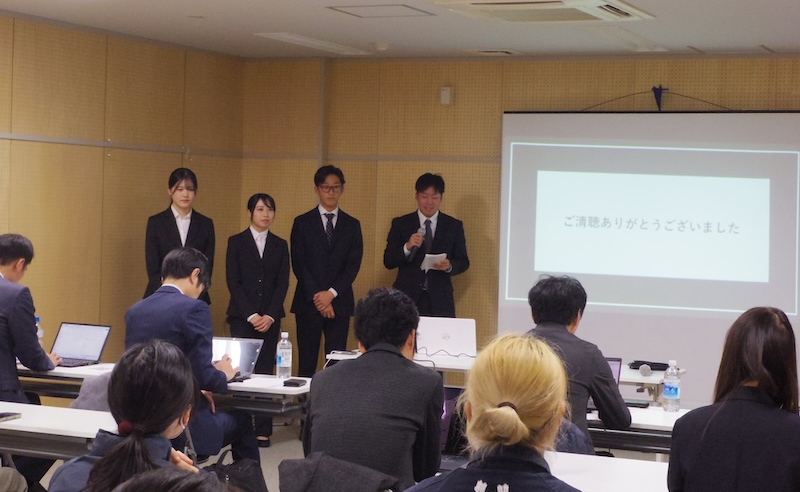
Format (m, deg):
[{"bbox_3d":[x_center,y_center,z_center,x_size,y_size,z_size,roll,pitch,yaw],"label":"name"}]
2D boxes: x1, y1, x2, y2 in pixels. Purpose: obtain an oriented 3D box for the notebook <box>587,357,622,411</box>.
[{"bbox_3d":[0.737,0.566,6.330,0.312,0.208,0.286,2,2,20],"label":"notebook"}]

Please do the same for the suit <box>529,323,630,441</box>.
[{"bbox_3d":[0.621,0.609,5.846,0.480,0.640,0.470,2,2,24],"label":"suit"}]

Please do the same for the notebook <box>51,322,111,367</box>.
[{"bbox_3d":[-1.607,0.478,7.361,0.305,0.196,0.297,2,2,26],"label":"notebook"}]

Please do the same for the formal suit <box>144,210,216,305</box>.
[{"bbox_3d":[-1.397,0.449,9.663,0.440,1.410,0.290,2,2,-9],"label":"formal suit"}]

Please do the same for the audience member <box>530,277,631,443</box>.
[{"bbox_3d":[0.642,0.743,5.904,0.520,1.270,0.780,2,2,24],"label":"audience member"}]

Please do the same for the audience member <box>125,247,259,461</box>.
[{"bbox_3d":[-0.915,0.660,6.540,0.470,1.314,0.760,3,2,32],"label":"audience member"}]

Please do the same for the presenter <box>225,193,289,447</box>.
[{"bbox_3d":[-0.893,0.452,9.490,0.405,1.565,0.310,2,2,-9],"label":"presenter"}]

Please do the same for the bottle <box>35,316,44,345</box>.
[{"bbox_3d":[-1.812,0.455,7.642,0.066,0.214,0.066,2,2,24],"label":"bottle"}]

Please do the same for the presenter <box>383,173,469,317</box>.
[{"bbox_3d":[0.151,0.421,9.061,0.520,1.717,0.420,2,2,2],"label":"presenter"}]

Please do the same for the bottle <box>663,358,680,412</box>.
[{"bbox_3d":[1.123,0.575,6.277,0.066,0.214,0.066,2,2,24],"label":"bottle"}]

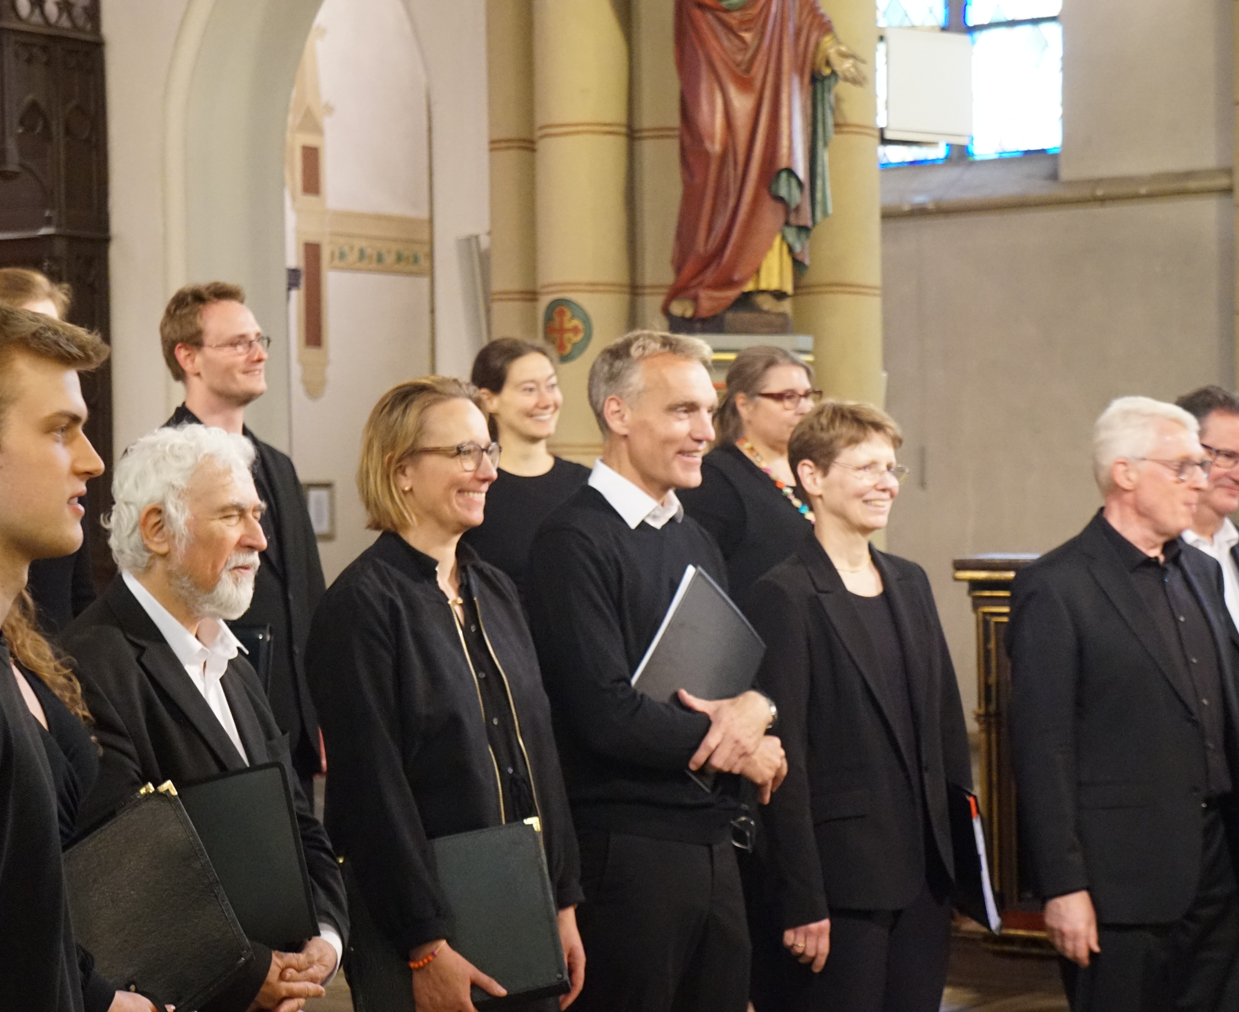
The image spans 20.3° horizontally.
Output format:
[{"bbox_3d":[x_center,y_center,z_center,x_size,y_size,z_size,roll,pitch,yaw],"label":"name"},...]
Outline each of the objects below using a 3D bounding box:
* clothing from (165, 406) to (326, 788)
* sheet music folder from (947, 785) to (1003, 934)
[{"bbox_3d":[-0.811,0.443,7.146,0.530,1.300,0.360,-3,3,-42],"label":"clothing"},{"bbox_3d":[0.605,0.616,6.350,0.030,0.260,0.320,-14,13,-16],"label":"sheet music folder"}]

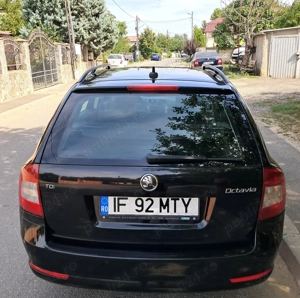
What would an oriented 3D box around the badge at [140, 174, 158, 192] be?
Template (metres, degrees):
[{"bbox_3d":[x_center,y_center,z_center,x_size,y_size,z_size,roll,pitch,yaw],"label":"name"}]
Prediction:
[{"bbox_3d":[-0.003,0.169,1.575,0.090,0.090,0.012,1,7,2],"label":"badge"}]

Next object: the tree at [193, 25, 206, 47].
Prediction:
[{"bbox_3d":[6.658,-13.890,41.760,1.900,5.000,1.900,0,17,0],"label":"tree"}]

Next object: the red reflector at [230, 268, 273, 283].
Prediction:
[{"bbox_3d":[0.561,0.696,1.718,0.255,0.040,0.050,-5,18,-14],"label":"red reflector"}]

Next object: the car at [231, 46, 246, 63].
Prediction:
[{"bbox_3d":[9.224,-8.756,29.218,1.800,1.650,4.300,14,22,38],"label":"car"}]

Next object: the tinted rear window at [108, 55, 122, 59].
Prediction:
[{"bbox_3d":[-3.121,-8.328,28.303,1.250,0.380,0.300,1,17,3],"label":"tinted rear window"}]

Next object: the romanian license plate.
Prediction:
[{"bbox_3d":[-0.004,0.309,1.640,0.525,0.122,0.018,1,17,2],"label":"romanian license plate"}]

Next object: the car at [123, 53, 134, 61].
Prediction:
[{"bbox_3d":[-3.374,-14.311,48.958,1.720,1.500,4.200,1,17,5],"label":"car"}]

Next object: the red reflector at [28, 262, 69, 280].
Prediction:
[{"bbox_3d":[-0.550,0.657,1.700,0.250,0.042,0.085,5,18,15],"label":"red reflector"}]

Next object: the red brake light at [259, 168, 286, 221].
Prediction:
[{"bbox_3d":[0.712,0.205,1.754,0.210,0.290,0.200,-2,17,-6],"label":"red brake light"}]

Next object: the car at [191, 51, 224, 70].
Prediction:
[{"bbox_3d":[3.533,-5.444,20.189,1.730,1.440,4.500,1,17,3],"label":"car"}]

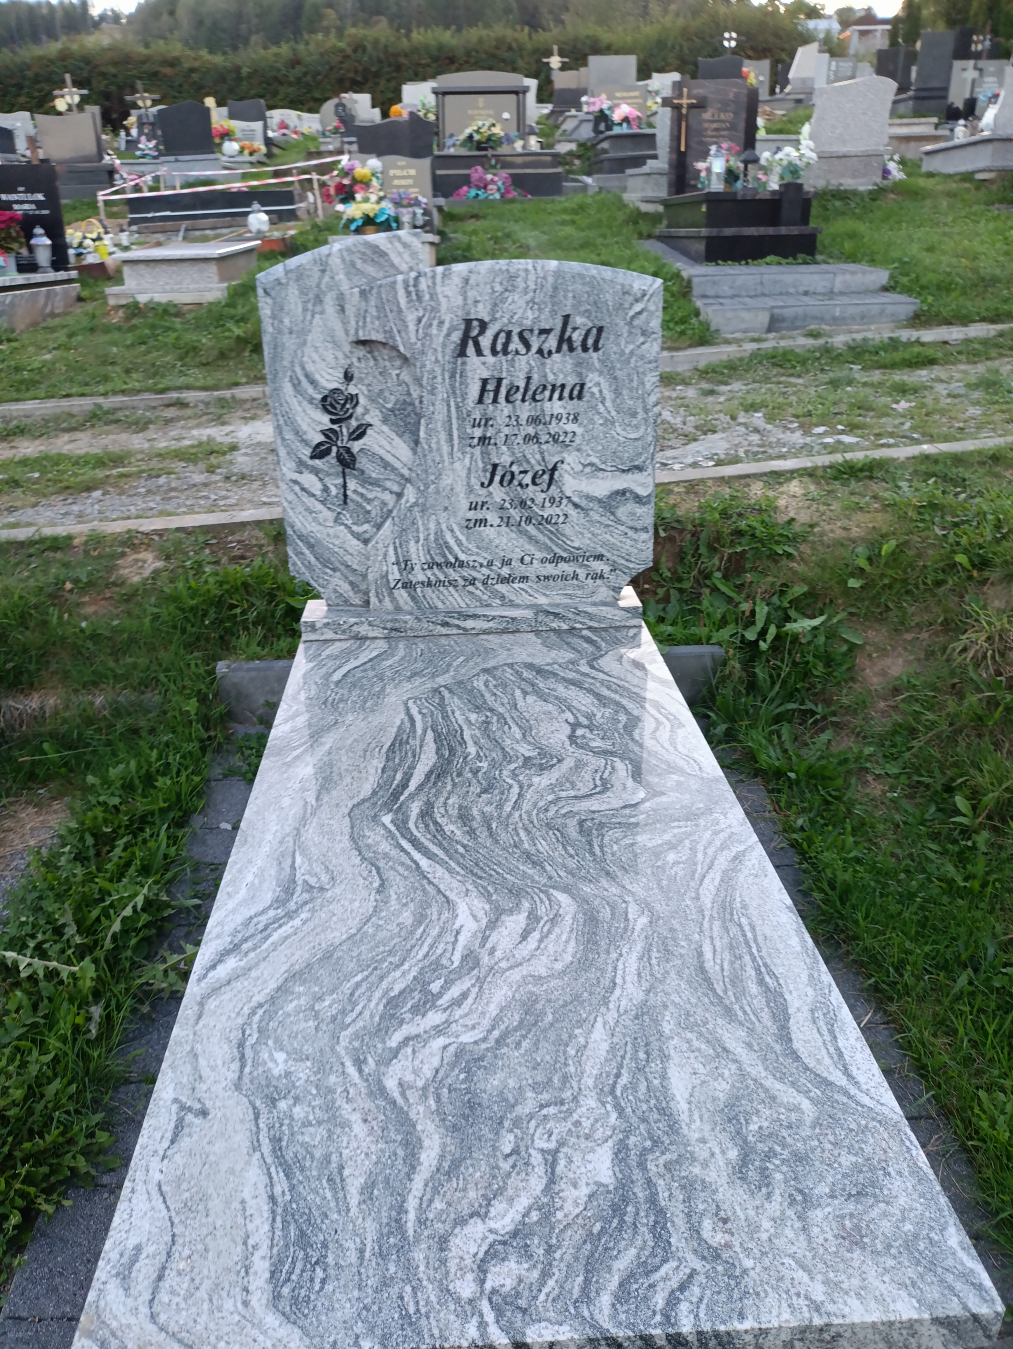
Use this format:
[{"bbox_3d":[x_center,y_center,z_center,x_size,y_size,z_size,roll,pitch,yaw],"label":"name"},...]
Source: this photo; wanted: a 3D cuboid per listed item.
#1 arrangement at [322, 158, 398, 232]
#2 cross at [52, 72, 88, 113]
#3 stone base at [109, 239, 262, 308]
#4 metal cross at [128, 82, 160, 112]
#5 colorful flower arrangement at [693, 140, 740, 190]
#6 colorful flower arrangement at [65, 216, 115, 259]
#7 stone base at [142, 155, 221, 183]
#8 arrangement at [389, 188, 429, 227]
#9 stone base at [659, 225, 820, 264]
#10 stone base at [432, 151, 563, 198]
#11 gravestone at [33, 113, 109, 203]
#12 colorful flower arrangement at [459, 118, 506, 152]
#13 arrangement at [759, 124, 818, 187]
[{"bbox_3d":[-1.315,-4.296,8.759,0.660,0.570,0.500,-1,25,-3],"label":"arrangement"},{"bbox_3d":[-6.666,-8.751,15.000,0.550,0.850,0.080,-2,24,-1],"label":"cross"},{"bbox_3d":[-2.877,-3.720,8.959,1.000,0.500,1.900,-1,25,-3],"label":"stone base"},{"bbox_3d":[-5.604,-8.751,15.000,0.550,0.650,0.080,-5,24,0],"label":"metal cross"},{"bbox_3d":[1.669,-4.017,7.700,0.340,0.330,0.280,-2,24,-3],"label":"colorful flower arrangement"},{"bbox_3d":[-3.815,-4.015,8.966,0.390,0.360,0.310,-1,25,-3],"label":"colorful flower arrangement"},{"bbox_3d":[-4.476,-7.044,13.620,0.950,0.350,0.700,-2,24,-1],"label":"stone base"},{"bbox_3d":[-0.915,-4.380,9.150,0.360,0.340,0.300,-2,24,-1],"label":"arrangement"},{"bbox_3d":[1.949,-3.737,8.494,0.950,0.255,1.750,-2,24,-3],"label":"stone base"},{"bbox_3d":[-0.220,-6.265,12.249,1.600,0.550,1.900,-1,25,-3],"label":"stone base"},{"bbox_3d":[-5.747,-6.870,12.962,0.950,1.060,0.400,-1,25,-3],"label":"gravestone"},{"bbox_3d":[-0.325,-6.869,12.410,0.570,0.390,0.420,-1,25,-3],"label":"colorful flower arrangement"},{"bbox_3d":[2.393,-4.444,8.375,0.450,0.470,0.380,-1,25,-3],"label":"arrangement"}]

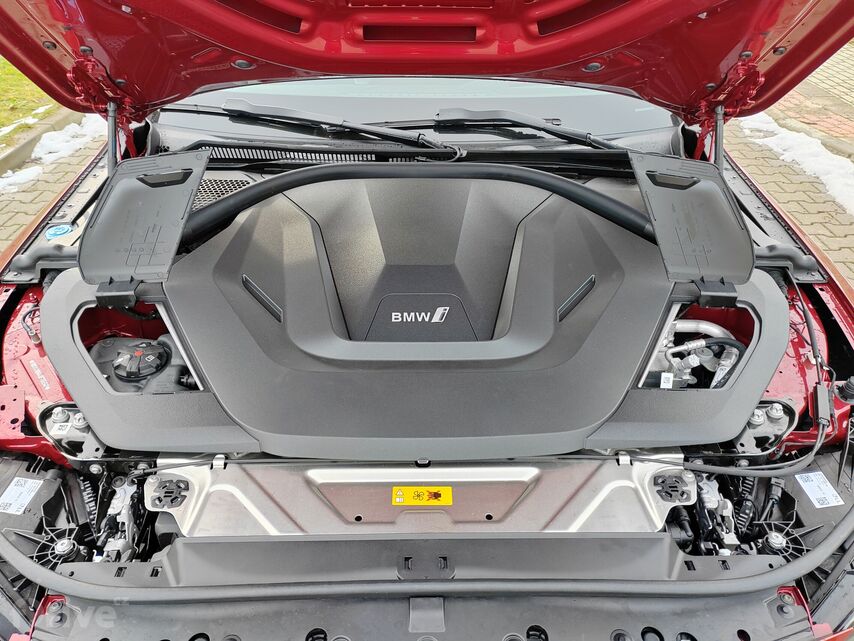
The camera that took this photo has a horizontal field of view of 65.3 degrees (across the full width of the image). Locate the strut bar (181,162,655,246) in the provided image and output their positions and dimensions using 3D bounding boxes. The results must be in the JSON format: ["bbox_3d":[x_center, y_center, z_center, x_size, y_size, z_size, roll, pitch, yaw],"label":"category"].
[{"bbox_3d":[-0.017,-0.235,1.329,0.960,0.090,0.285,0,34,-1],"label":"strut bar"}]

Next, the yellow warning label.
[{"bbox_3d":[-0.006,0.231,0.875,0.079,0.002,0.026,0,51,-1],"label":"yellow warning label"}]

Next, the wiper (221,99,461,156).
[{"bbox_3d":[-0.216,-0.453,1.565,0.604,0.055,0.055,13,35,9],"label":"wiper"}]

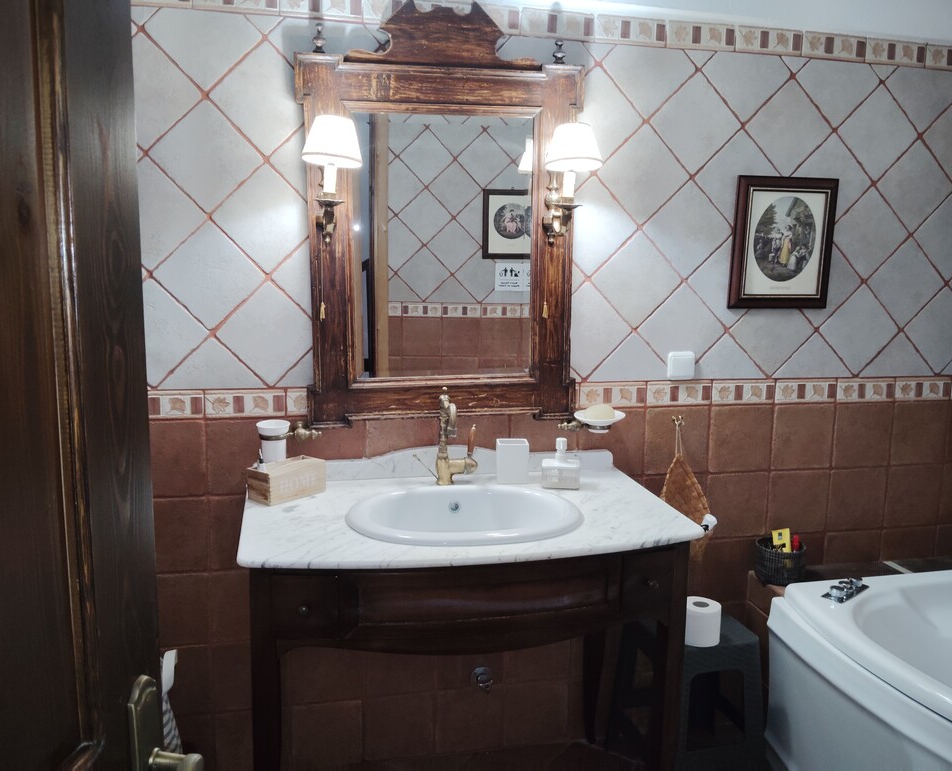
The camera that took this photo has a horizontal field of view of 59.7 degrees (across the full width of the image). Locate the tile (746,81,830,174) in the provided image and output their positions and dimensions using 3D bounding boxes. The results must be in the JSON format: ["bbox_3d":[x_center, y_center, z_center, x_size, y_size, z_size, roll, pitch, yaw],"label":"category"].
[{"bbox_3d":[0.882,-0.724,2.344,0.198,0.198,0.011,45,-3,-15],"label":"tile"}]

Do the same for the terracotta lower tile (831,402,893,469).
[{"bbox_3d":[1.164,0.149,2.513,0.197,0.200,0.014,-1,8,-12],"label":"terracotta lower tile"}]

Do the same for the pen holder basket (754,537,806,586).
[{"bbox_3d":[0.914,0.532,2.492,0.150,0.107,0.150,-1,9,-12],"label":"pen holder basket"}]

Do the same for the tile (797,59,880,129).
[{"bbox_3d":[1.023,-0.868,2.354,0.198,0.198,0.011,45,-3,-15],"label":"tile"}]

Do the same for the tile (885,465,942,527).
[{"bbox_3d":[1.395,0.354,2.652,0.200,0.200,0.012,-1,9,-12],"label":"tile"}]

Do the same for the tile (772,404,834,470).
[{"bbox_3d":[0.997,0.155,2.533,0.200,0.200,0.012,-1,9,-12],"label":"tile"}]

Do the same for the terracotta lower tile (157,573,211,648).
[{"bbox_3d":[-0.790,0.579,2.141,0.195,0.202,0.014,-1,8,-12],"label":"terracotta lower tile"}]

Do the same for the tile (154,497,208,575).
[{"bbox_3d":[-0.810,0.389,2.176,0.200,0.200,0.012,-1,9,-12],"label":"tile"}]

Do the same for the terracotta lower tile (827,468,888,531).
[{"bbox_3d":[1.194,0.357,2.609,0.200,0.200,0.012,-1,9,-12],"label":"terracotta lower tile"}]

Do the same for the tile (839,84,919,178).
[{"bbox_3d":[1.173,-0.736,2.427,0.200,0.200,0.012,-45,15,-2],"label":"tile"}]

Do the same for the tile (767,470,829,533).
[{"bbox_3d":[0.987,0.355,2.541,0.200,0.198,0.010,-1,9,-12],"label":"tile"}]

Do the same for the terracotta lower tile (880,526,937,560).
[{"bbox_3d":[1.379,0.505,2.651,0.200,0.105,0.010,-1,9,-12],"label":"terracotta lower tile"}]

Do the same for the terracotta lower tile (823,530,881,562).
[{"bbox_3d":[1.174,0.504,2.592,0.198,0.105,0.011,-1,8,-12],"label":"terracotta lower tile"}]

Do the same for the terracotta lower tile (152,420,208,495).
[{"bbox_3d":[-0.785,0.184,2.085,0.195,0.200,0.014,-1,8,-12],"label":"terracotta lower tile"}]

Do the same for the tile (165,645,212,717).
[{"bbox_3d":[-0.802,0.784,2.192,0.198,0.198,0.011,-1,8,-12],"label":"tile"}]

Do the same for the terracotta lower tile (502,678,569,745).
[{"bbox_3d":[0.172,0.944,2.409,0.197,0.195,0.014,-1,8,-12],"label":"terracotta lower tile"}]

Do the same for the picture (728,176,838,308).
[{"bbox_3d":[0.867,-0.401,2.346,0.314,0.366,0.024,-1,8,-12],"label":"picture"}]

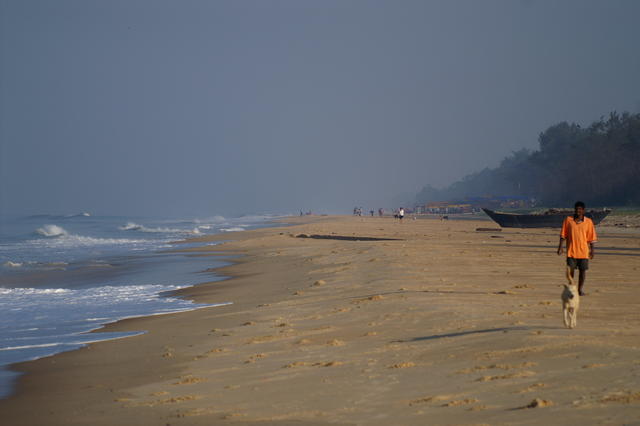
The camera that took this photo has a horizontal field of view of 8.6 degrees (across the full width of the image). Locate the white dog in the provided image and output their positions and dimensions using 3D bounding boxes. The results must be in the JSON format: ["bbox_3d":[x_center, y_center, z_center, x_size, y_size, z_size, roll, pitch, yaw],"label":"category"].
[{"bbox_3d":[3.235,1.096,55.000,0.240,0.780,0.850,0,0,3],"label":"white dog"}]

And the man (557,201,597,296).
[{"bbox_3d":[4.529,0.630,75.000,0.680,1.680,0.500,0,0,3],"label":"man"}]

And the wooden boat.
[{"bbox_3d":[17.263,0.419,325.000,9.700,1.500,2.100,0,0,6],"label":"wooden boat"}]

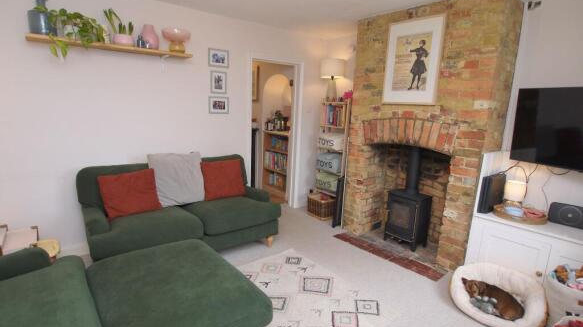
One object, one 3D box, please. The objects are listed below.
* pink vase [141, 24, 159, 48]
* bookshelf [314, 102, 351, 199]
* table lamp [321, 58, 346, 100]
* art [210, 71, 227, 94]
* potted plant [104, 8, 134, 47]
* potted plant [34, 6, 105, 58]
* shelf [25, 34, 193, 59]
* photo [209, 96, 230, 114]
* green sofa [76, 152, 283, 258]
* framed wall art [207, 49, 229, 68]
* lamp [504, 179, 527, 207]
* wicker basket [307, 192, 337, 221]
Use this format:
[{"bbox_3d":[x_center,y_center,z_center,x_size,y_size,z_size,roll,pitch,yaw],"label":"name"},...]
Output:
[{"bbox_3d":[-1.218,-1.082,2.612,0.140,0.210,0.140,-8,15,-39],"label":"pink vase"},{"bbox_3d":[0.592,-0.068,3.988,0.298,1.512,0.440,-7,14,-40],"label":"bookshelf"},{"bbox_3d":[0.522,-1.045,3.881,0.298,0.540,0.298,2,11,0],"label":"table lamp"},{"bbox_3d":[-0.759,-0.844,3.180,0.177,0.223,0.020,-8,15,-39],"label":"art"},{"bbox_3d":[-1.418,-1.100,2.501,0.220,0.260,0.170,-7,14,-40],"label":"potted plant"},{"bbox_3d":[-1.627,-0.957,2.255,0.410,0.330,0.220,-8,15,-39],"label":"potted plant"},{"bbox_3d":[-1.444,-0.953,2.540,1.186,0.031,0.199,-7,14,-40],"label":"shelf"},{"bbox_3d":[-0.764,-0.617,3.227,0.227,0.176,0.020,-8,15,-39],"label":"photo"},{"bbox_3d":[-0.951,0.437,2.812,1.597,0.856,0.824,-7,14,-40],"label":"green sofa"},{"bbox_3d":[-0.747,-1.087,3.136,0.223,0.175,0.020,-8,15,-39],"label":"framed wall art"},{"bbox_3d":[2.003,0.292,2.724,0.155,0.290,0.155,-9,15,-41],"label":"lamp"},{"bbox_3d":[0.378,0.567,4.044,0.277,0.230,0.376,-7,14,-40],"label":"wicker basket"}]

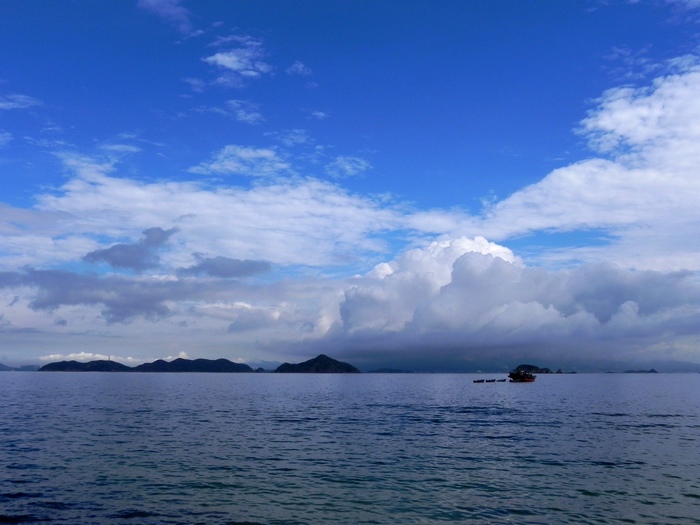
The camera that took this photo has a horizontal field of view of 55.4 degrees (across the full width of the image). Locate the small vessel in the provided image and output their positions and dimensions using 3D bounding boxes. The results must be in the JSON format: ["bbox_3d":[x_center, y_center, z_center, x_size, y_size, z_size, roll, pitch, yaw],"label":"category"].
[{"bbox_3d":[64.626,42.522,250.000,10.800,4.900,3.500,-3,-10,16],"label":"small vessel"}]

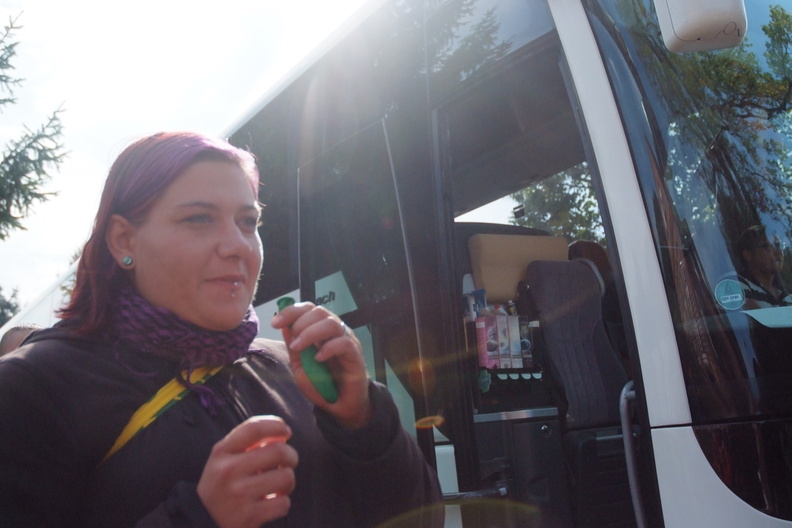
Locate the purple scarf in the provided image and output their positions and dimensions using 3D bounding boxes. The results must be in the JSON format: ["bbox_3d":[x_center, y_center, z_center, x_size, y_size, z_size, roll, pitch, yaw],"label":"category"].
[{"bbox_3d":[-0.238,0.093,0.930,0.185,0.140,0.175,-13,-17,39],"label":"purple scarf"}]

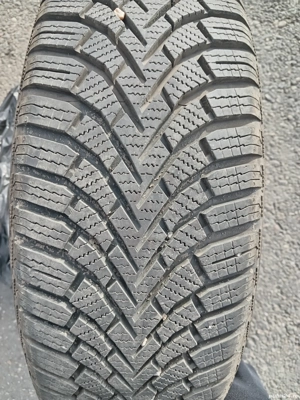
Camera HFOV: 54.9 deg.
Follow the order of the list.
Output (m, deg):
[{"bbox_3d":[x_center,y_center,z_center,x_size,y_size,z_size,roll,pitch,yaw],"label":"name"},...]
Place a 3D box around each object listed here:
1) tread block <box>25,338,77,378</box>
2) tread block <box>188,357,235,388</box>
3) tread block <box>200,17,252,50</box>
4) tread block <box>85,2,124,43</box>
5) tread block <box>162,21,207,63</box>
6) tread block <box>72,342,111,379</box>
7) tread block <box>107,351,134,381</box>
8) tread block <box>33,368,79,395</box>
[{"bbox_3d":[-0.077,0.125,0.231,0.044,0.027,0.011,18,25,-3],"label":"tread block"},{"bbox_3d":[0.048,0.135,0.236,0.043,0.023,0.009,-32,26,10],"label":"tread block"},{"bbox_3d":[0.064,-0.139,0.243,0.042,0.010,0.029,-3,66,-14],"label":"tread block"},{"bbox_3d":[-0.035,-0.147,0.238,0.040,0.009,0.021,37,69,17],"label":"tread block"},{"bbox_3d":[0.029,-0.126,0.232,0.043,0.009,0.025,-34,74,-17],"label":"tread block"},{"bbox_3d":[-0.043,0.124,0.227,0.014,0.009,0.040,-38,108,17],"label":"tread block"},{"bbox_3d":[-0.020,0.129,0.229,0.010,0.009,0.033,-32,111,14],"label":"tread block"},{"bbox_3d":[-0.084,0.159,0.256,0.041,0.026,0.009,24,33,-6],"label":"tread block"}]

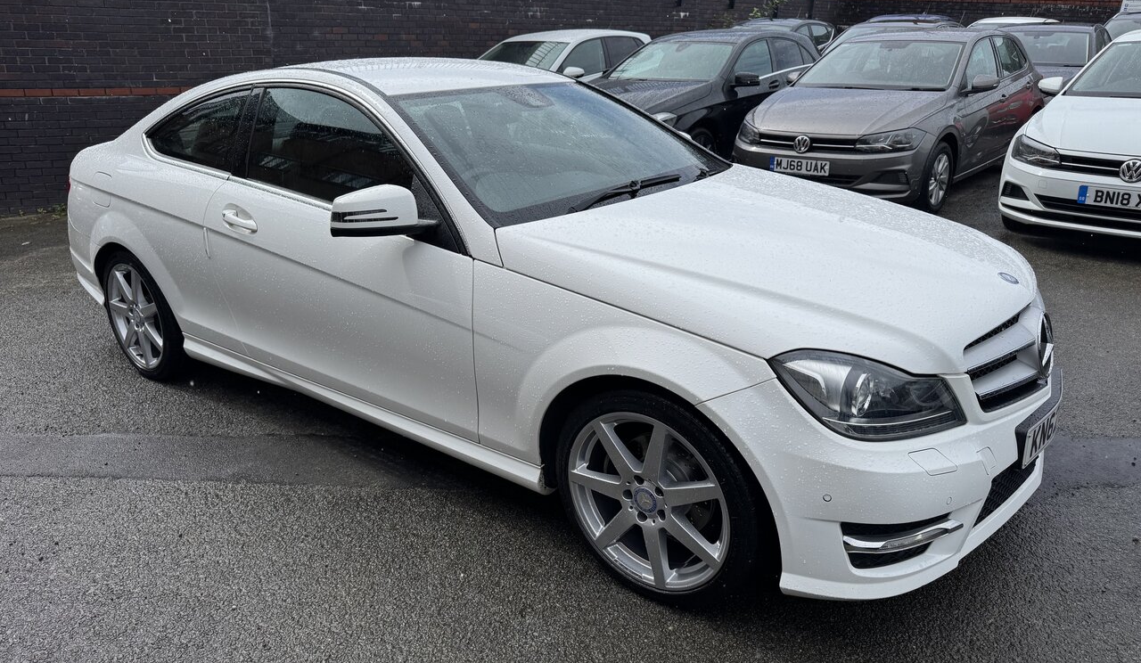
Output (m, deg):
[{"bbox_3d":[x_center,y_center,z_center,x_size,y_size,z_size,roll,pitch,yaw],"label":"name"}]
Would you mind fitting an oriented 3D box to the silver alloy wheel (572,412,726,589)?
[{"bbox_3d":[0.243,0.423,2.128,0.490,0.490,0.200,14,24,37],"label":"silver alloy wheel"}]

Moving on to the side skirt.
[{"bbox_3d":[-0.847,0.234,2.870,2.040,0.120,0.110,13,23,35],"label":"side skirt"}]

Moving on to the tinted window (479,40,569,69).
[{"bbox_3d":[-0.675,-3.407,9.915,1.400,0.077,0.854,17,59,38],"label":"tinted window"}]

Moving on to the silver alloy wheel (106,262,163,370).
[{"bbox_3d":[-1.958,-0.091,3.713,0.490,0.490,0.200,13,23,35],"label":"silver alloy wheel"}]

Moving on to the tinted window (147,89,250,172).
[{"bbox_3d":[-1.500,-0.828,3.192,0.716,0.361,0.060,13,-7,39],"label":"tinted window"}]

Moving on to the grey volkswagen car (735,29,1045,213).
[{"bbox_3d":[3.194,-2.164,7.696,1.780,1.450,4.050,16,28,39],"label":"grey volkswagen car"}]

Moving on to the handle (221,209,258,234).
[{"bbox_3d":[-1.199,-0.398,2.874,0.220,0.050,0.060,13,23,35],"label":"handle"}]

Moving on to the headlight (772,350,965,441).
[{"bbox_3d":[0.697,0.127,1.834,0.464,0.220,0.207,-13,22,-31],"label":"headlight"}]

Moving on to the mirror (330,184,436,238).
[{"bbox_3d":[-0.552,-0.374,2.342,0.190,0.165,0.240,13,23,35],"label":"mirror"}]

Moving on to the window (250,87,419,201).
[{"bbox_3d":[-0.844,-0.620,2.734,1.041,0.457,0.070,13,-7,35],"label":"window"}]

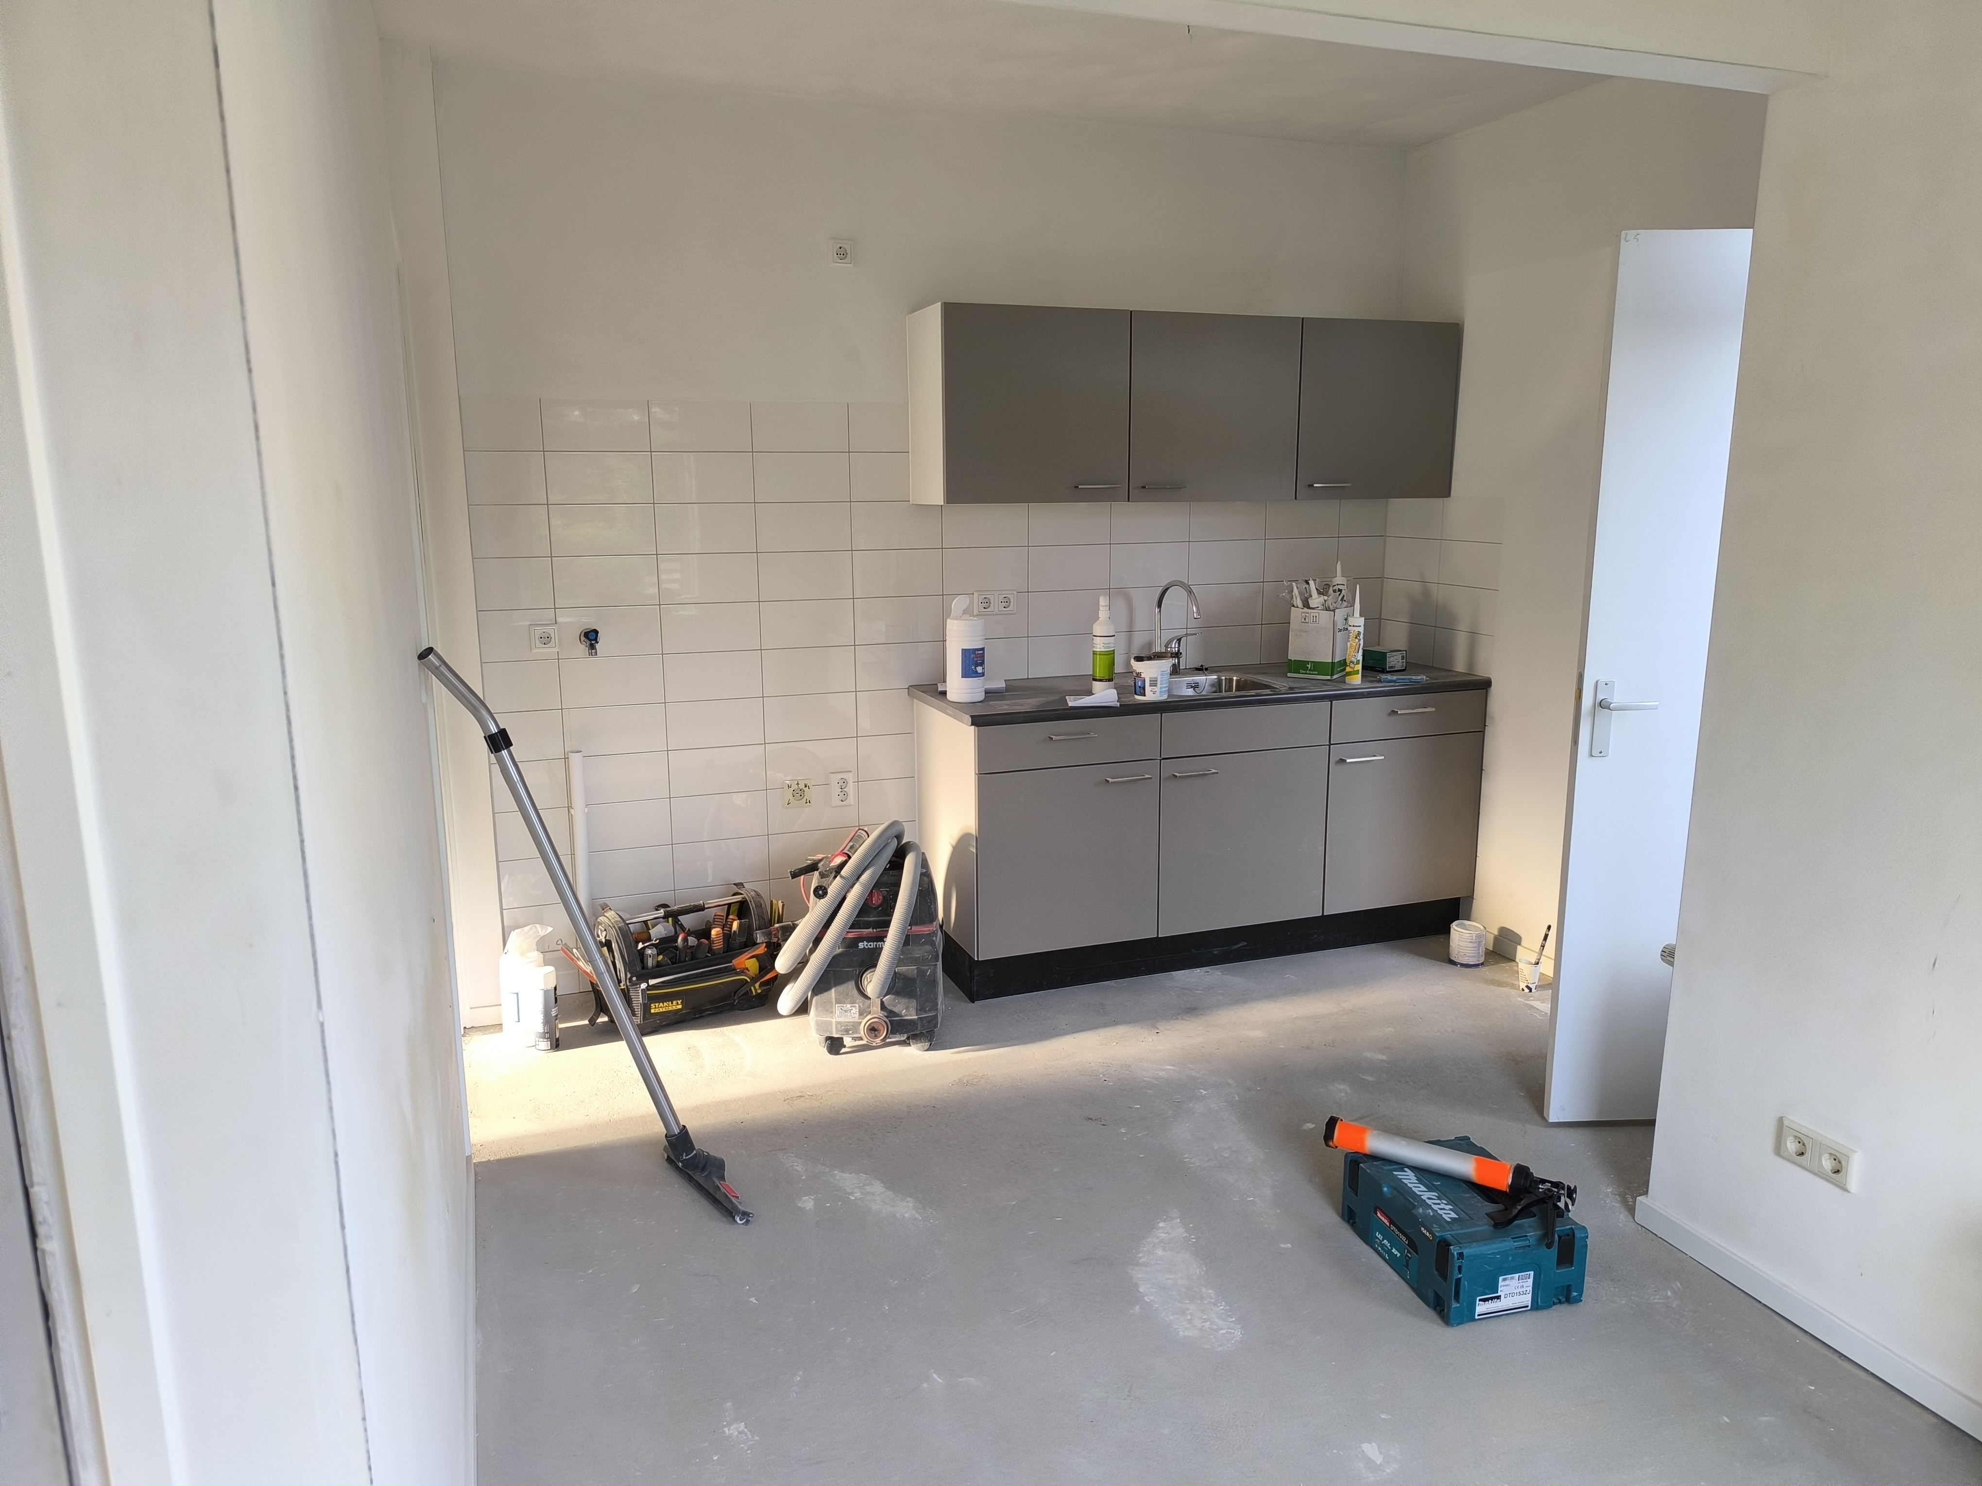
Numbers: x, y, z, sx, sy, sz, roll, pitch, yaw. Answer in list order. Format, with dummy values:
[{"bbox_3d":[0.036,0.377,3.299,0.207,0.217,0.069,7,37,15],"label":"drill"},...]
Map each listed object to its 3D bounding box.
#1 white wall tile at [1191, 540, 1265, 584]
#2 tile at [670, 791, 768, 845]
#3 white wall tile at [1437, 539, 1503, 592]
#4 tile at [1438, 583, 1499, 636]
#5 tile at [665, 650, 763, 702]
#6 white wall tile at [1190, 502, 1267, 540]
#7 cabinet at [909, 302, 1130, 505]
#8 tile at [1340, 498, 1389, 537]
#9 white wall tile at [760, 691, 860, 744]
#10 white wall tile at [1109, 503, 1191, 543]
[{"bbox_3d":[0.832,-0.633,4.642,0.299,0.149,0.010,-4,12,-20],"label":"white wall tile"},{"bbox_3d":[-0.854,0.235,4.159,0.298,0.148,0.010,-5,12,-20],"label":"tile"},{"bbox_3d":[1.603,-0.597,4.407,0.010,0.147,0.297,-4,12,-20],"label":"white wall tile"},{"bbox_3d":[1.615,-0.452,4.461,0.010,0.148,0.298,-5,12,-20],"label":"tile"},{"bbox_3d":[-0.865,-0.210,4.099,0.299,0.148,0.010,-5,13,-20],"label":"tile"},{"bbox_3d":[0.826,-0.779,4.599,0.298,0.148,0.010,-4,12,-20],"label":"white wall tile"},{"bbox_3d":[0.083,-1.027,4.058,0.600,0.563,0.350,-4,12,-20],"label":"cabinet"},{"bbox_3d":[1.345,-0.818,4.768,0.192,0.147,0.010,-4,12,-20],"label":"tile"},{"bbox_3d":[-0.574,-0.081,4.189,0.297,0.147,0.010,-4,12,-20],"label":"white wall tile"},{"bbox_3d":[0.544,-0.756,4.479,0.297,0.147,0.010,-4,12,-20],"label":"white wall tile"}]

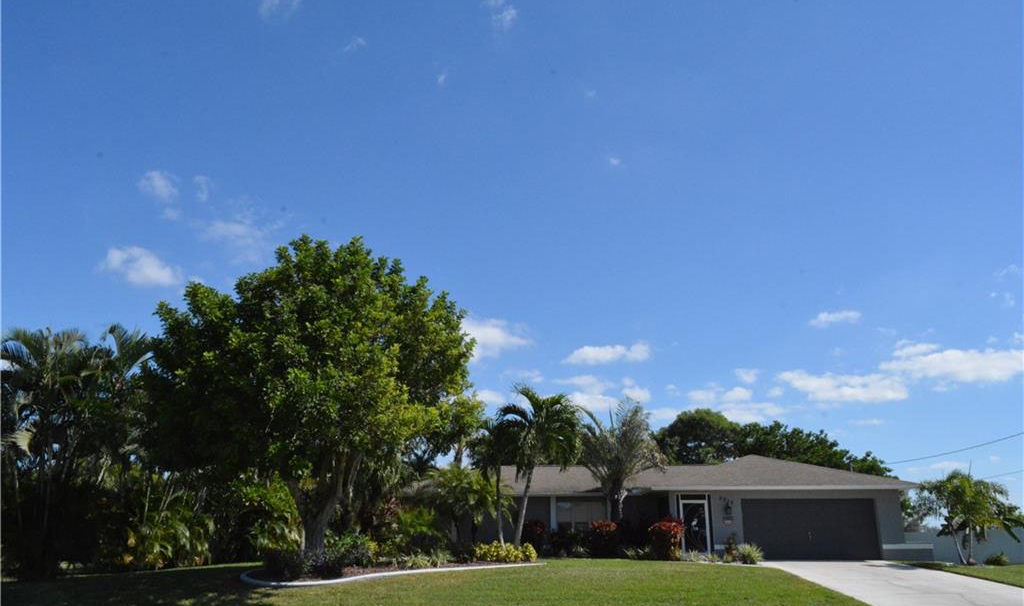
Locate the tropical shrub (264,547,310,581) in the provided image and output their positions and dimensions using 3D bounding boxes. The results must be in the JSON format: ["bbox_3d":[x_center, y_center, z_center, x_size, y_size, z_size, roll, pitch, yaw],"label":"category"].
[{"bbox_3d":[-7.272,8.358,24.656,1.477,0.902,1.403,0,-16,0],"label":"tropical shrub"}]

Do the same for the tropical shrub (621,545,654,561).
[{"bbox_3d":[4.839,9.624,29.598,1.311,0.597,0.983,0,-16,0],"label":"tropical shrub"}]

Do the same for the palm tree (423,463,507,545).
[{"bbox_3d":[-1.777,7.960,29.237,3.287,3.702,3.122,0,-16,0],"label":"palm tree"}]

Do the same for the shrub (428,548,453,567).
[{"bbox_3d":[-2.584,9.195,27.745,0.867,0.614,0.737,0,-16,0],"label":"shrub"}]

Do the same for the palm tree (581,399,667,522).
[{"bbox_3d":[4.539,7.037,31.057,3.501,6.371,3.396,0,-16,0],"label":"palm tree"}]

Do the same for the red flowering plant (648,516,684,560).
[{"bbox_3d":[5.466,8.326,27.162,1.270,1.490,1.200,0,-16,0],"label":"red flowering plant"}]

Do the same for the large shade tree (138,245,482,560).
[{"bbox_3d":[-7.352,3.269,27.655,11.850,12.069,11.257,0,-16,0],"label":"large shade tree"}]

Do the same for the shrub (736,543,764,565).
[{"bbox_3d":[8.248,8.653,26.550,0.970,0.710,0.950,0,-16,0],"label":"shrub"}]

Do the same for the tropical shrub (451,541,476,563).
[{"bbox_3d":[-1.660,8.503,26.273,0.890,0.720,0.850,0,-16,0],"label":"tropical shrub"}]

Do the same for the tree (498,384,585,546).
[{"bbox_3d":[1.100,6.465,29.556,3.397,6.714,3.295,0,-16,0],"label":"tree"}]

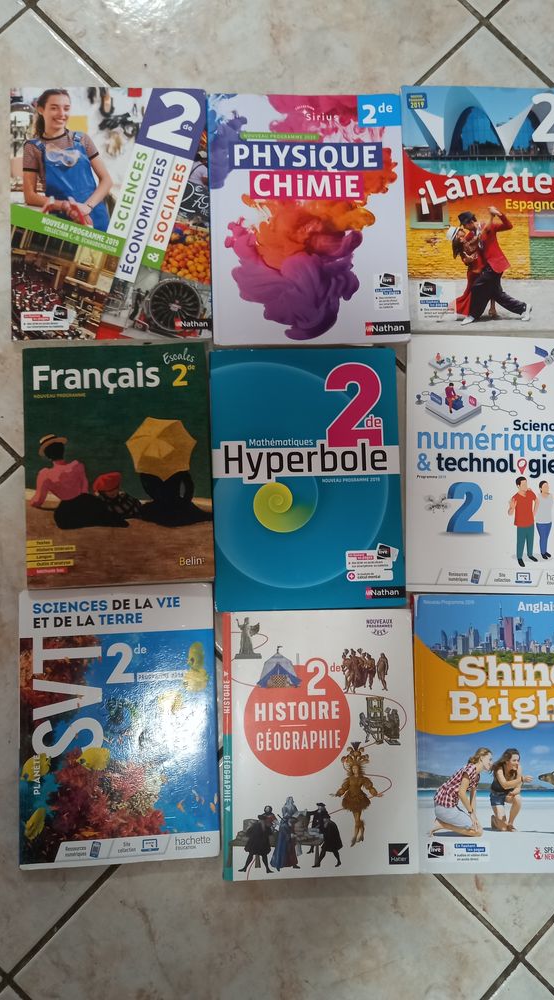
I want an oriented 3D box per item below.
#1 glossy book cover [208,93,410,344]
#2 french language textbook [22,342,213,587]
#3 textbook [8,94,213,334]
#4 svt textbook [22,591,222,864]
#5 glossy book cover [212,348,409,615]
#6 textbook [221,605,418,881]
[{"bbox_3d":[0.035,-0.307,0.794,0.213,0.018,0.283,-2,85,-4],"label":"glossy book cover"},{"bbox_3d":[-0.164,-0.037,0.756,0.189,0.020,0.248,-3,85,-4],"label":"french language textbook"},{"bbox_3d":[-0.178,-0.308,0.782,0.210,0.016,0.281,-1,85,-4],"label":"textbook"},{"bbox_3d":[-0.159,0.225,0.734,0.195,0.017,0.272,-2,85,-4],"label":"svt textbook"},{"bbox_3d":[0.033,-0.023,0.768,0.198,0.018,0.276,-1,85,-4],"label":"glossy book cover"},{"bbox_3d":[0.044,0.247,0.743,0.195,0.018,0.264,0,85,-3],"label":"textbook"}]

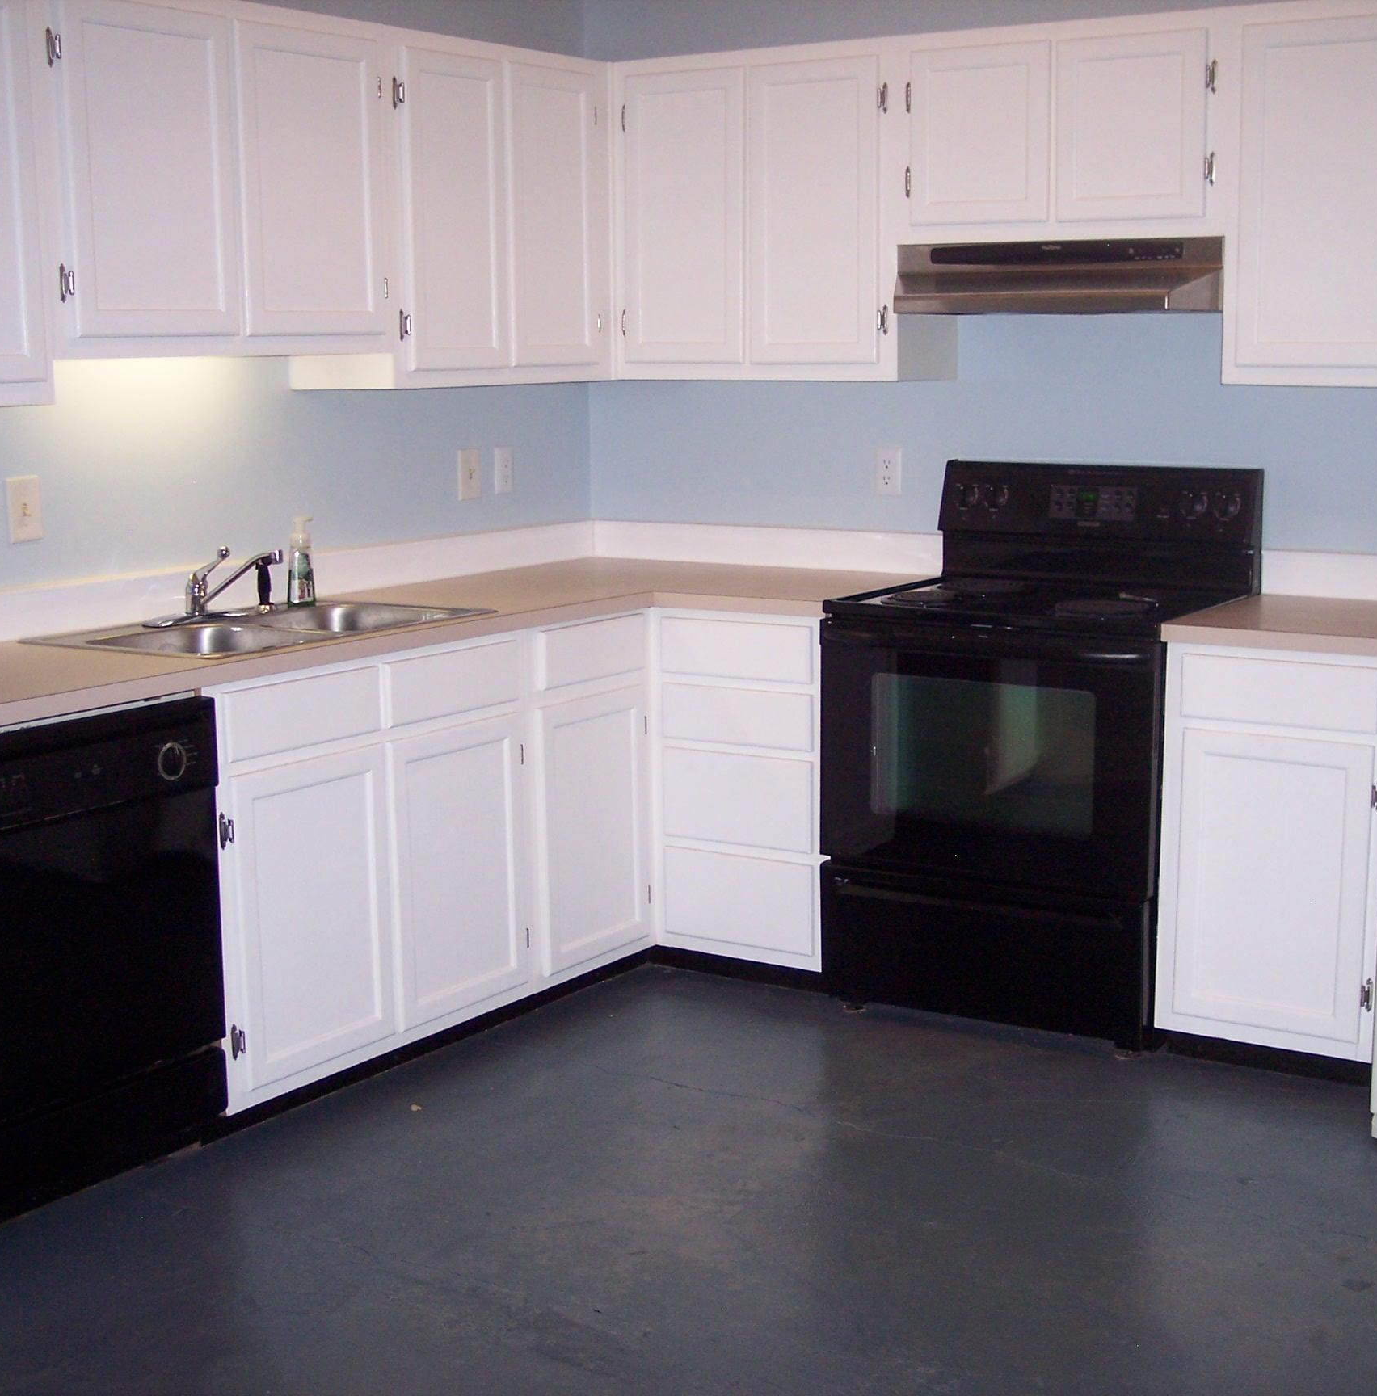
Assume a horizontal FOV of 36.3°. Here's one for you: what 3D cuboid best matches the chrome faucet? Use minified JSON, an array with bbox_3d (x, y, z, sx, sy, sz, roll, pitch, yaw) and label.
[{"bbox_3d":[-0.937,-0.233,4.311,0.280,0.163,0.255,6,11,33],"label":"chrome faucet"}]

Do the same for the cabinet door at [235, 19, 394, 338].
[{"bbox_3d":[-0.749,-1.019,4.163,0.025,0.590,0.398,6,11,33],"label":"cabinet door"}]

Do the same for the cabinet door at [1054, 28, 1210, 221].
[{"bbox_3d":[0.904,-1.167,4.284,0.321,0.367,0.025,6,11,33],"label":"cabinet door"}]

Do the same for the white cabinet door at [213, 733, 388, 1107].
[{"bbox_3d":[-0.693,0.403,3.884,0.025,0.583,0.406,6,11,33],"label":"white cabinet door"}]

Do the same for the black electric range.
[{"bbox_3d":[0.778,0.100,4.666,0.761,1.200,0.680,6,11,33],"label":"black electric range"}]

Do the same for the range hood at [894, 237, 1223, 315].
[{"bbox_3d":[0.836,-0.922,4.608,0.760,0.155,0.465,6,11,33],"label":"range hood"}]

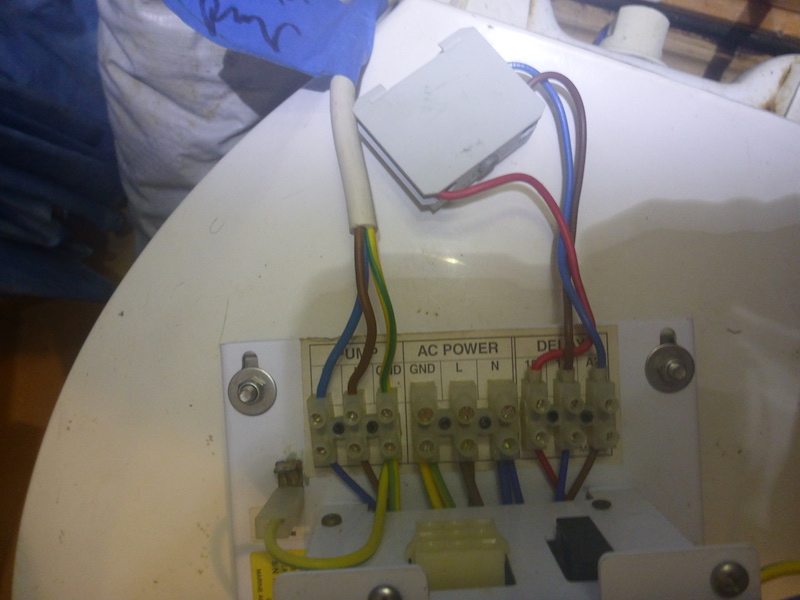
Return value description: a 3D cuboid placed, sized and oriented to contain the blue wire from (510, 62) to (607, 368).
[{"bbox_3d":[0.047,-0.025,0.192,0.026,0.091,0.015,3,-3,0],"label":"blue wire"}]

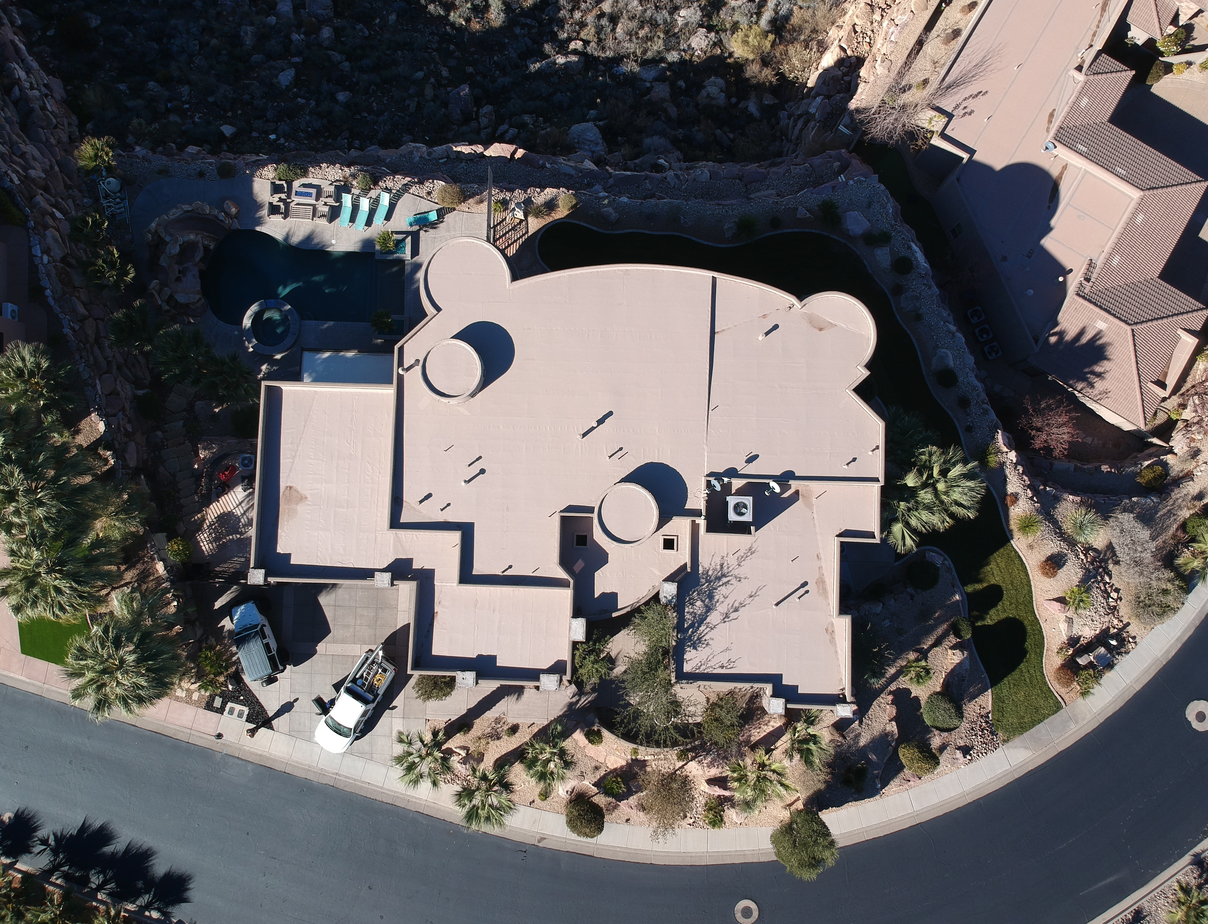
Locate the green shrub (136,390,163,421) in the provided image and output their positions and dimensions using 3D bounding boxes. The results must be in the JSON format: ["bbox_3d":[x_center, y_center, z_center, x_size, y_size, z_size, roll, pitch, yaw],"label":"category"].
[{"bbox_3d":[-26.685,-3.311,52.318,1.450,1.300,1.600,0,86,0],"label":"green shrub"}]

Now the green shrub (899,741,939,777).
[{"bbox_3d":[17.170,16.199,48.538,2.190,1.500,1.830,2,86,0],"label":"green shrub"}]

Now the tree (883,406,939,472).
[{"bbox_3d":[15.700,-1.200,47.200,3.300,3.500,3.500,0,90,0],"label":"tree"}]

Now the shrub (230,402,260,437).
[{"bbox_3d":[-20.438,-2.363,50.789,1.760,1.600,1.970,2,86,0],"label":"shrub"}]

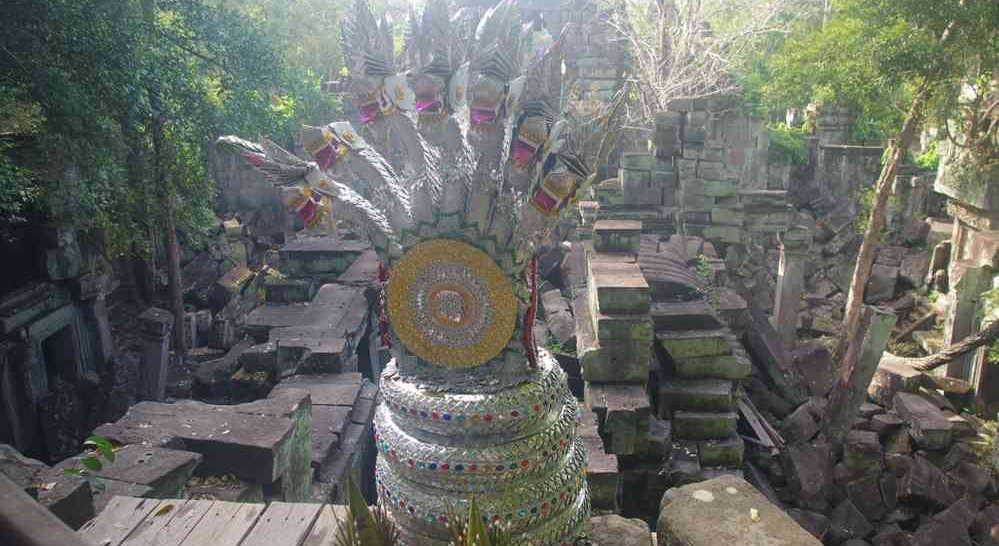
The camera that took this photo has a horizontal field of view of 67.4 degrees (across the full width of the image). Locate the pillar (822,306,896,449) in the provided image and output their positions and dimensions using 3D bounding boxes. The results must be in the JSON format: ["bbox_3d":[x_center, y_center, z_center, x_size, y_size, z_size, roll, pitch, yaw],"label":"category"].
[{"bbox_3d":[4.240,1.227,8.800,0.360,1.600,0.320,14,12,6],"label":"pillar"}]

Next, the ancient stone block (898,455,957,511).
[{"bbox_3d":[4.513,2.199,7.900,0.460,0.380,0.420,13,17,10],"label":"ancient stone block"}]

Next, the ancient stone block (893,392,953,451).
[{"bbox_3d":[5.013,1.740,8.900,0.420,0.280,0.900,4,13,16],"label":"ancient stone block"}]

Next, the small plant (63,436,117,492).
[{"bbox_3d":[-1.915,0.895,3.500,0.200,0.210,0.180,0,12,0],"label":"small plant"}]

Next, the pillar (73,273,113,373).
[{"bbox_3d":[-5.527,0.674,10.200,0.400,1.350,0.400,-2,13,-8],"label":"pillar"}]

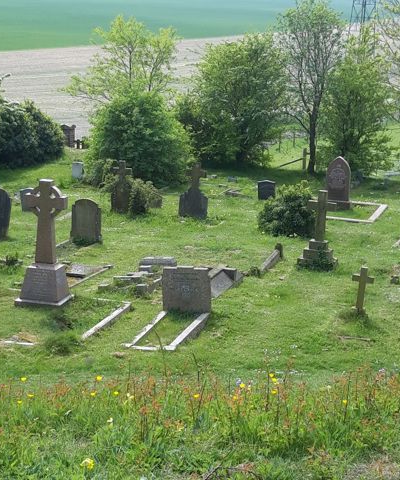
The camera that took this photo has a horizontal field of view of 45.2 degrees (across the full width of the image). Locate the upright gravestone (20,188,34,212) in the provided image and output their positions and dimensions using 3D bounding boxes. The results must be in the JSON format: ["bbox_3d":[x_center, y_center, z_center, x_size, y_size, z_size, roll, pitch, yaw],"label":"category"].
[{"bbox_3d":[-5.125,-1.229,14.841,0.680,0.720,0.120,5,14,14],"label":"upright gravestone"}]

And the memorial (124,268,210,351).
[{"bbox_3d":[-0.476,1.034,7.783,0.845,0.803,1.597,5,16,12],"label":"memorial"}]

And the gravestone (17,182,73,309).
[{"bbox_3d":[-2.597,0.067,8.030,0.830,2.070,0.460,10,16,17],"label":"gravestone"}]

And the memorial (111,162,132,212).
[{"bbox_3d":[-2.345,-1.581,14.447,0.630,1.560,0.200,5,14,12],"label":"memorial"}]

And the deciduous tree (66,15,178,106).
[{"bbox_3d":[-3.703,-7.103,24.544,5.200,7.300,4.600,1,15,0],"label":"deciduous tree"}]

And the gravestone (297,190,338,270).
[{"bbox_3d":[2.748,-0.256,11.017,0.845,1.751,0.742,5,16,13],"label":"gravestone"}]

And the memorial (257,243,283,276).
[{"bbox_3d":[1.663,0.413,11.100,0.227,0.371,1.133,9,18,24],"label":"memorial"}]

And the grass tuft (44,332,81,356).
[{"bbox_3d":[-1.887,1.363,6.571,0.460,0.220,0.380,1,15,0],"label":"grass tuft"}]

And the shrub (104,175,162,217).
[{"bbox_3d":[-2.176,-1.514,15.779,1.597,1.184,1.133,4,16,10],"label":"shrub"}]

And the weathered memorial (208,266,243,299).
[{"bbox_3d":[0.413,0.730,8.450,0.450,0.360,0.720,7,15,21],"label":"weathered memorial"}]

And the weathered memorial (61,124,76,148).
[{"bbox_3d":[-7.671,-6.029,28.000,0.850,1.450,0.300,5,14,12],"label":"weathered memorial"}]

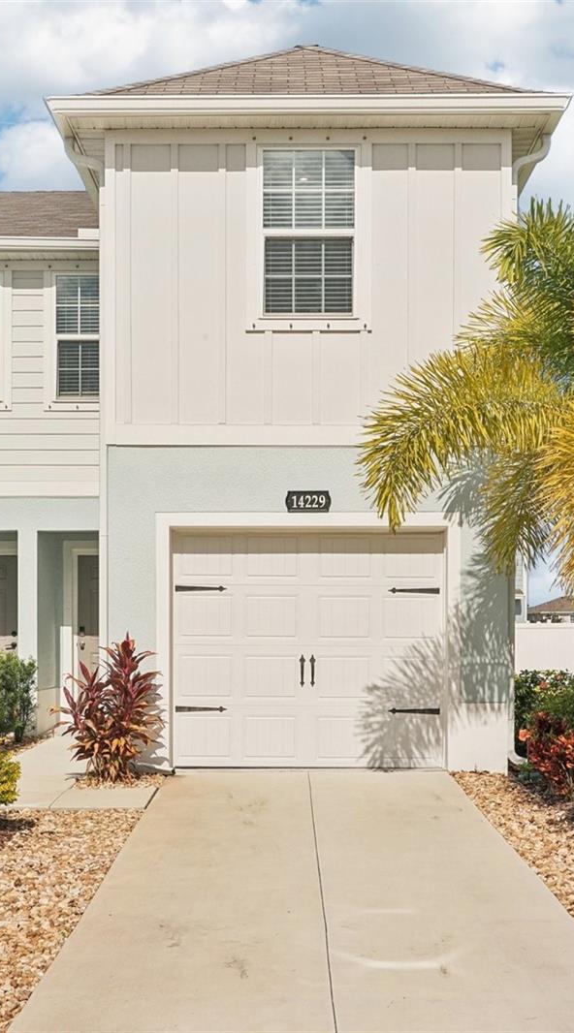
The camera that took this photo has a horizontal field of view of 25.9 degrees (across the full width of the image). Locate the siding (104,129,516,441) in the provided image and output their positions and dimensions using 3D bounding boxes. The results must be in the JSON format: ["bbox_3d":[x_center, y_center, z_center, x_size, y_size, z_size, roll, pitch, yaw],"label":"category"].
[{"bbox_3d":[0.186,-2.007,10.950,3.600,2.760,0.140,0,-3,0],"label":"siding"}]

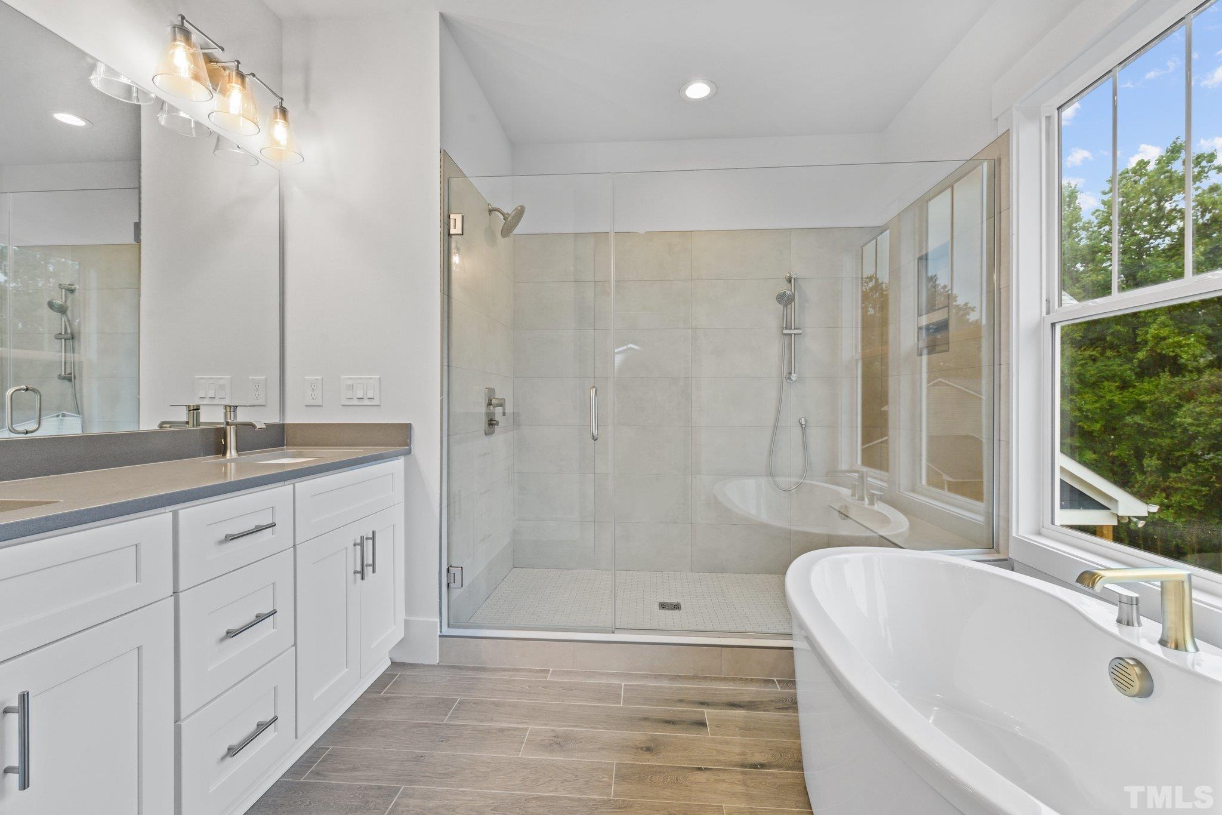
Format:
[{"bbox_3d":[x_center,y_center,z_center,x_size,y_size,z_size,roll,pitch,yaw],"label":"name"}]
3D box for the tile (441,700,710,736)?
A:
[{"bbox_3d":[-0.116,1.090,1.790,0.901,0.010,0.143,0,0,4],"label":"tile"}]

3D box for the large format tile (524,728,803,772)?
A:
[{"bbox_3d":[0.174,1.092,1.622,0.902,0.010,0.143,0,0,4],"label":"large format tile"}]

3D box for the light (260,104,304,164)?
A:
[{"bbox_3d":[-1.315,-1.104,2.039,0.147,0.192,0.147,0,0,4],"label":"light"}]

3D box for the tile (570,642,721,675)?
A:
[{"bbox_3d":[0.146,1.024,2.080,0.606,0.118,0.010,0,0,4],"label":"tile"}]

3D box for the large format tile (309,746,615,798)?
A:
[{"bbox_3d":[-0.444,1.092,1.522,0.905,0.010,0.143,0,0,4],"label":"large format tile"}]

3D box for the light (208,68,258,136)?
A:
[{"bbox_3d":[-1.332,-1.102,1.808,0.147,0.192,0.147,0,0,4],"label":"light"}]

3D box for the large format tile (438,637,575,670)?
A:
[{"bbox_3d":[-0.438,1.023,2.124,0.566,0.118,0.010,0,0,4],"label":"large format tile"}]

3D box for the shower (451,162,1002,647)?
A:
[{"bbox_3d":[0.467,0.017,2.627,2.275,2.045,1.119,0,0,4],"label":"shower"}]

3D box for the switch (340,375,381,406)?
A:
[{"bbox_3d":[-1.062,-0.069,2.158,0.170,0.127,0.009,0,0,4],"label":"switch"}]

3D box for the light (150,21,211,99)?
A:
[{"bbox_3d":[-1.348,-1.100,1.606,0.147,0.192,0.147,0,0,4],"label":"light"}]

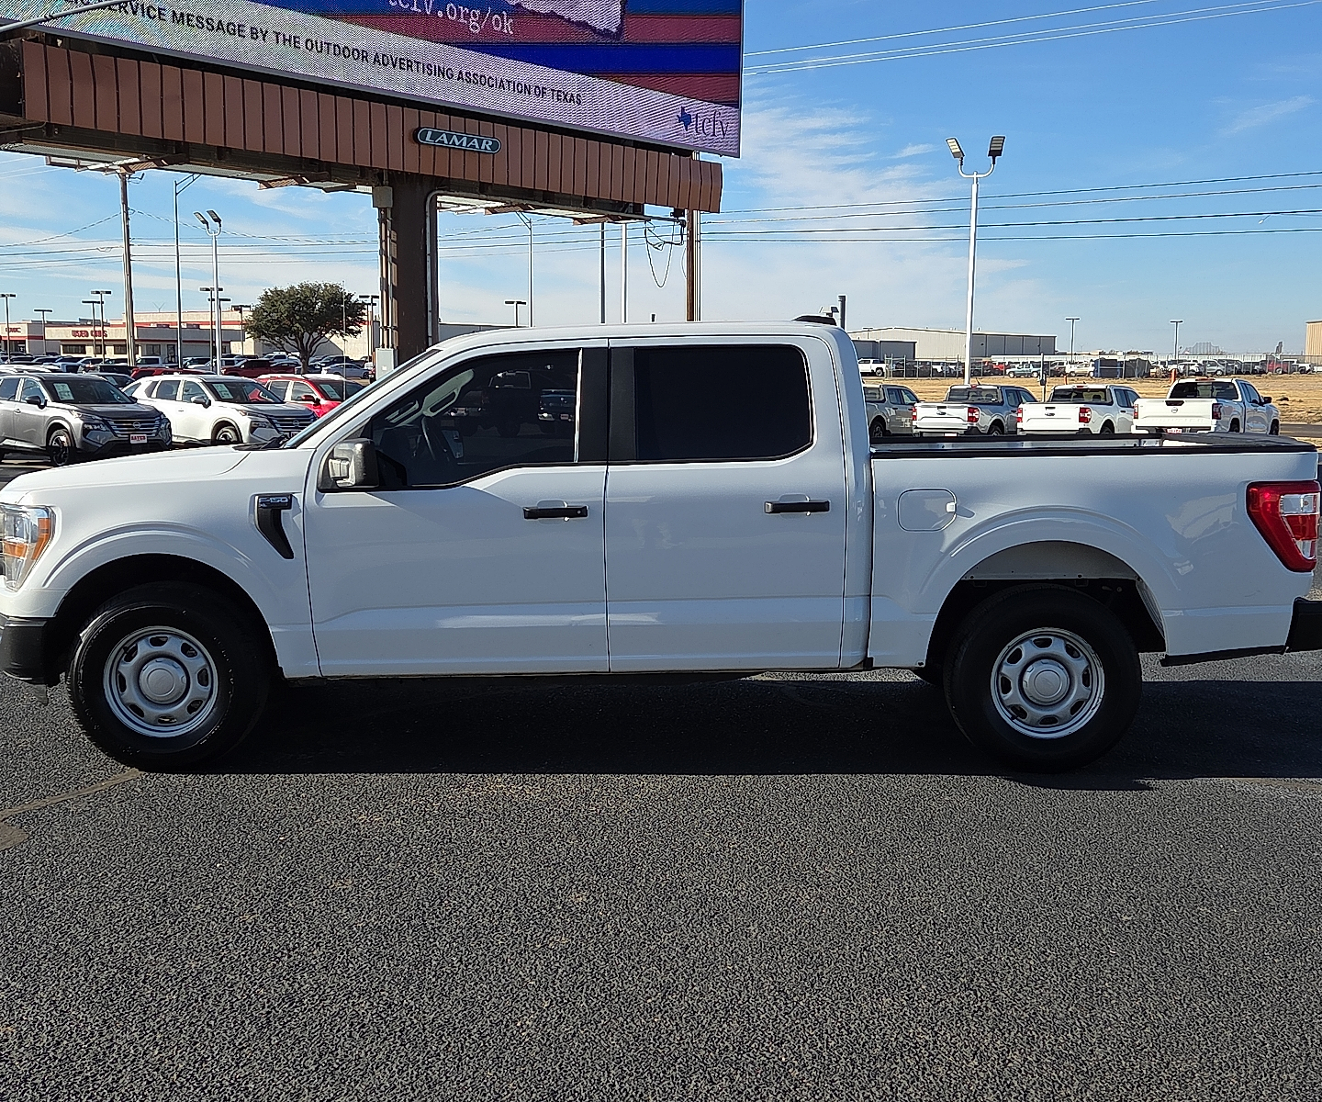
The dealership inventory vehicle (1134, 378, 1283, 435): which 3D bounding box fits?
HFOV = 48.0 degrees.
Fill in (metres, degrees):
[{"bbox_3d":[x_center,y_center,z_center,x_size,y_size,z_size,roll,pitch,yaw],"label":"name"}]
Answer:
[{"bbox_3d":[12.220,-2.945,32.900,1.880,1.800,5.300,5,9,36],"label":"dealership inventory vehicle"}]

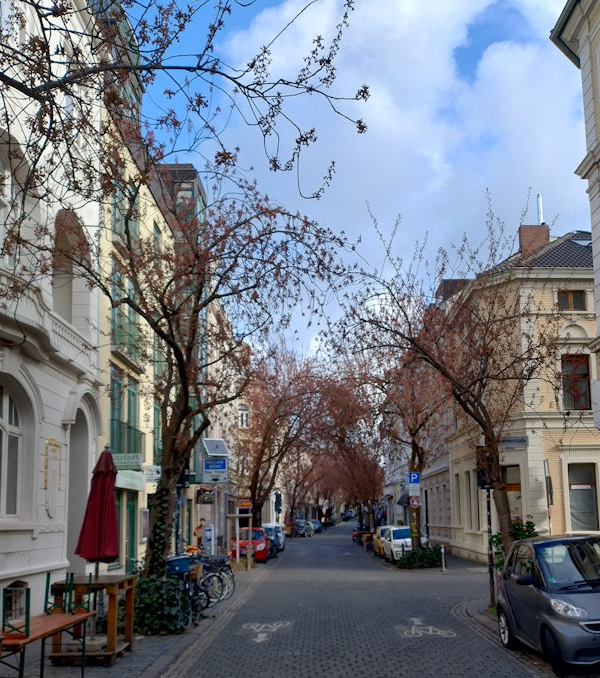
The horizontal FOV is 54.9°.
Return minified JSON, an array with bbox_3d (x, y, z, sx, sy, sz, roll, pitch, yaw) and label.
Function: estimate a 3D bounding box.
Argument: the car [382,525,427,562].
[{"bbox_3d":[4.923,9.711,27.422,1.660,1.500,3.700,-1,-17,2],"label":"car"}]

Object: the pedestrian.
[{"bbox_3d":[-4.079,8.356,23.664,0.520,1.780,0.380,8,-19,-25],"label":"pedestrian"}]

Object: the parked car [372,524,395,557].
[{"bbox_3d":[5.092,11.028,31.727,1.760,1.530,4.200,-1,-17,2],"label":"parked car"}]

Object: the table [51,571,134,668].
[{"bbox_3d":[-2.865,3.934,8.098,0.860,1.000,0.900,-1,-17,2],"label":"table"}]

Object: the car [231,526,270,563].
[{"bbox_3d":[-2.277,10.065,28.322,1.660,1.500,3.650,-1,-17,2],"label":"car"}]

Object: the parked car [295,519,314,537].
[{"bbox_3d":[0.522,18.254,55.728,1.780,1.540,4.200,-2,-17,3],"label":"parked car"}]

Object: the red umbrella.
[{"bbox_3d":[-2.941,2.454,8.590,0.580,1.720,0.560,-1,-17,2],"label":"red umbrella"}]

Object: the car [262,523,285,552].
[{"bbox_3d":[-1.768,12.594,36.831,1.770,1.560,4.100,-1,-17,2],"label":"car"}]

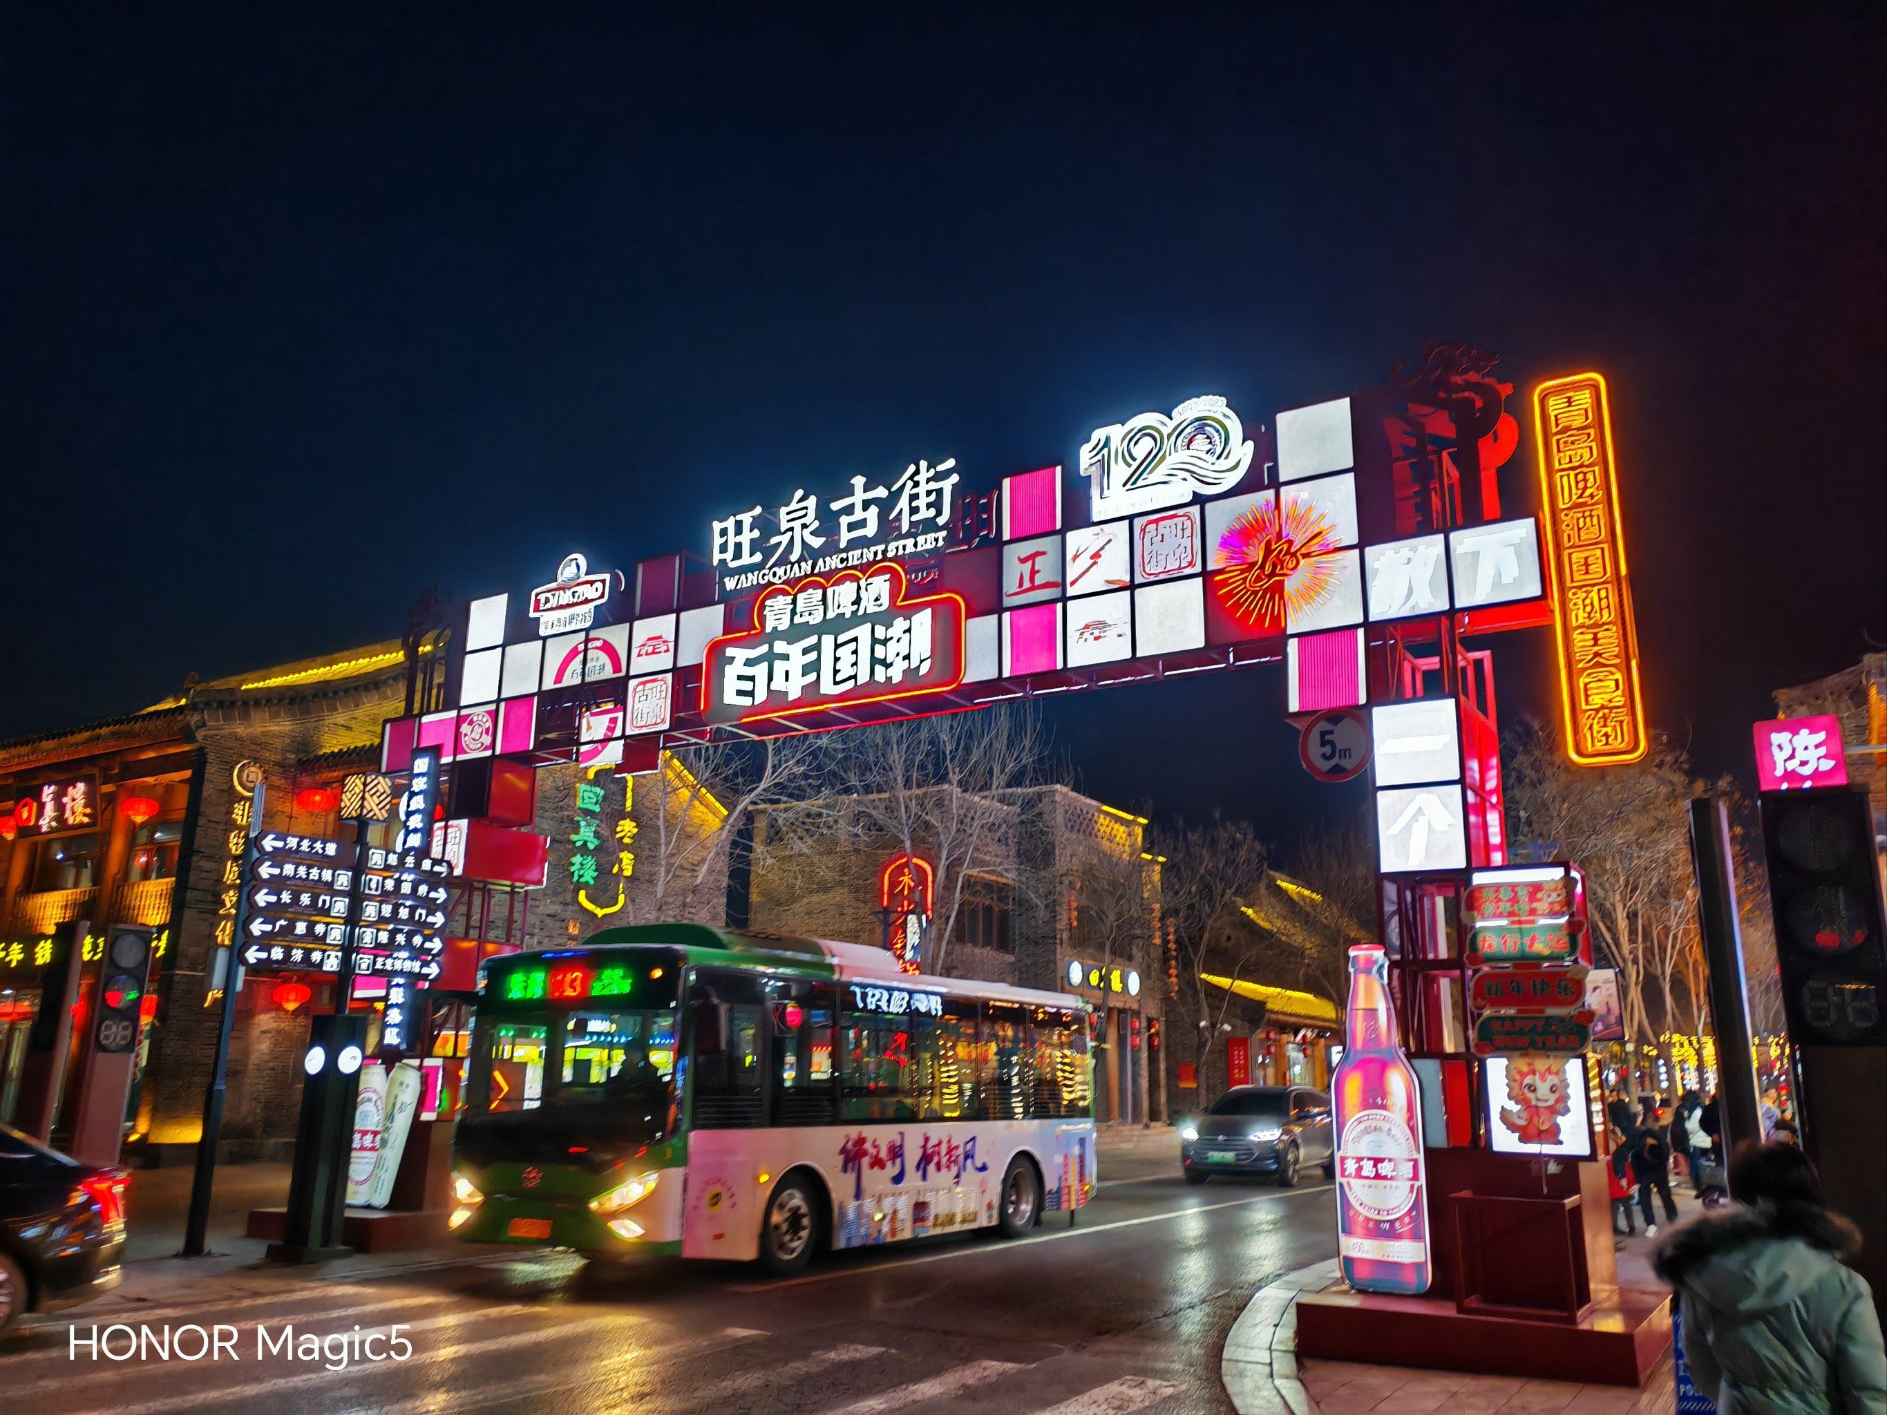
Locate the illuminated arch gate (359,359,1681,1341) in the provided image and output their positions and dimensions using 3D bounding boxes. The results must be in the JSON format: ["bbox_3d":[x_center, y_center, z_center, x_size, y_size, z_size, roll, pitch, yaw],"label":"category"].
[{"bbox_3d":[-0.893,1.225,13.704,13.755,7.677,2.100,-8,-17,31],"label":"illuminated arch gate"}]

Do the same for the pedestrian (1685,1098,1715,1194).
[{"bbox_3d":[12.341,7.195,24.238,0.450,1.600,0.520,8,-16,-25],"label":"pedestrian"}]

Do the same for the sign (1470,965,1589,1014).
[{"bbox_3d":[4.038,1.940,10.165,0.773,0.314,0.060,-8,-17,31],"label":"sign"}]

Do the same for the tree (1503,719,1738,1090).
[{"bbox_3d":[12.025,4.302,25.872,4.300,8.000,4.300,-8,-17,31],"label":"tree"}]

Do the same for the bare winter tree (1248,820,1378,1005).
[{"bbox_3d":[11.708,8.510,44.623,4.400,9.000,4.400,-8,-17,31],"label":"bare winter tree"}]

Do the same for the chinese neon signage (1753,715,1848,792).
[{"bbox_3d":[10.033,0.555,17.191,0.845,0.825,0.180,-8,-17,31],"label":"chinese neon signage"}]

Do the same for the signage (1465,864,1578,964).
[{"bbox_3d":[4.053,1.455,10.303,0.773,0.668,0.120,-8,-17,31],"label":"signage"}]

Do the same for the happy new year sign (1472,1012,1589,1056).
[{"bbox_3d":[4.029,2.236,10.094,0.773,0.295,0.060,-8,-17,31],"label":"happy new year sign"}]

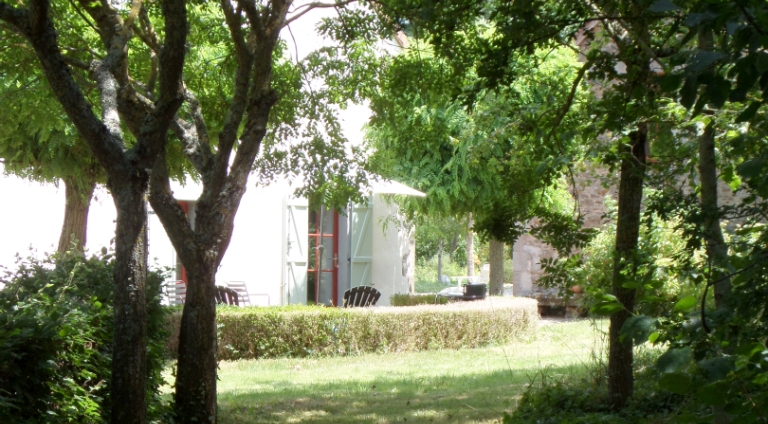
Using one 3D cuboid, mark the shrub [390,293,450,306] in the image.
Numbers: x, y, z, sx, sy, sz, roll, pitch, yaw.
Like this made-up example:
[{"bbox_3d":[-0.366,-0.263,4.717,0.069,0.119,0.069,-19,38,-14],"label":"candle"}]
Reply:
[{"bbox_3d":[0.660,1.780,38.200,1.200,0.700,0.750,1,-1,0],"label":"shrub"}]

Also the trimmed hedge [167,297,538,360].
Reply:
[{"bbox_3d":[-0.300,1.680,31.500,6.000,0.720,1.600,1,-1,-38],"label":"trimmed hedge"}]

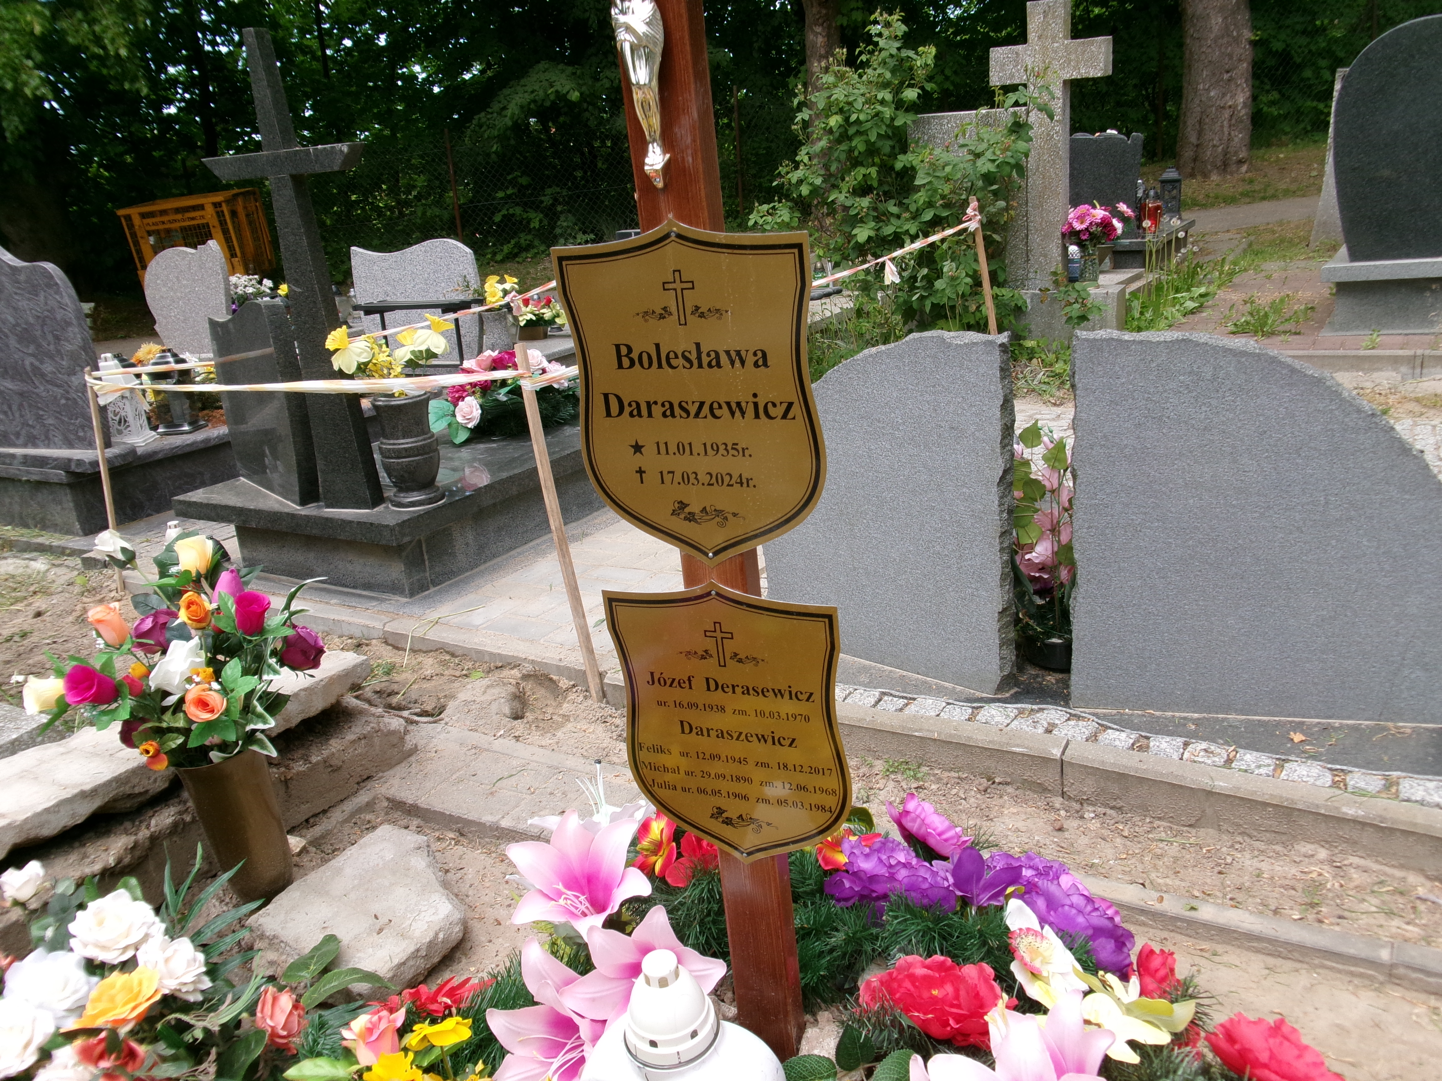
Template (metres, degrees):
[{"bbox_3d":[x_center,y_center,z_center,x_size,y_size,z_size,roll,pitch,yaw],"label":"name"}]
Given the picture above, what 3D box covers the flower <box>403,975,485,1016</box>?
[{"bbox_3d":[-0.312,0.510,1.310,0.085,0.036,0.065,-11,19,-17],"label":"flower"}]

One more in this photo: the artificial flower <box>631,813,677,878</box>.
[{"bbox_3d":[-0.089,0.402,1.540,0.070,0.085,0.050,1,4,19],"label":"artificial flower"}]

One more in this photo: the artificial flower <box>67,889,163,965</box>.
[{"bbox_3d":[-0.686,0.437,1.320,0.100,0.075,0.090,-16,21,-31],"label":"artificial flower"}]

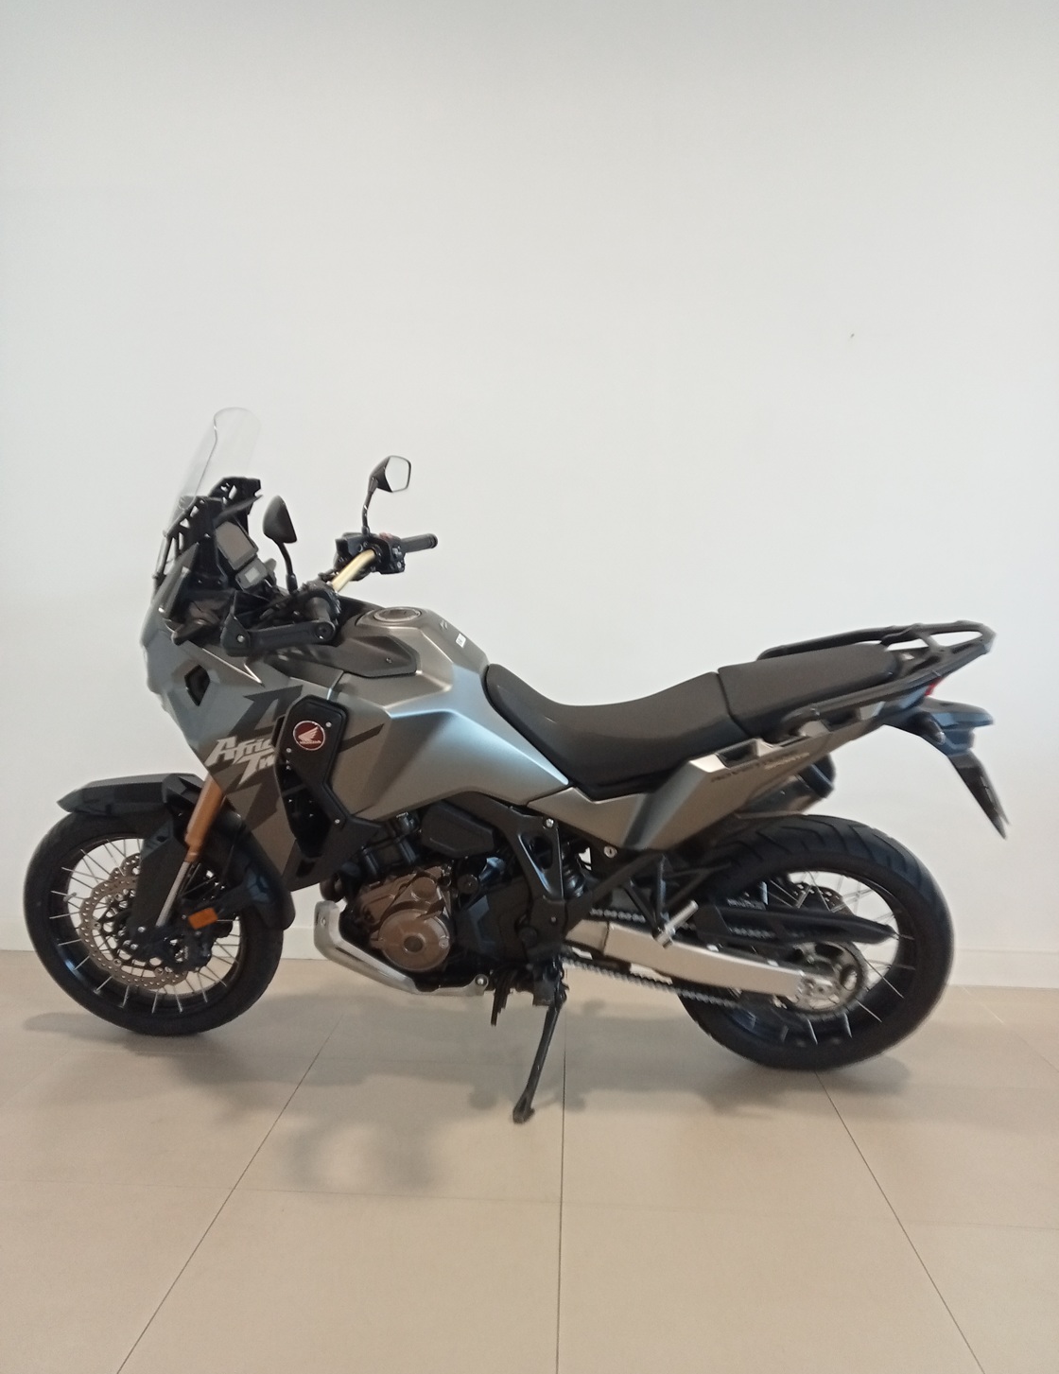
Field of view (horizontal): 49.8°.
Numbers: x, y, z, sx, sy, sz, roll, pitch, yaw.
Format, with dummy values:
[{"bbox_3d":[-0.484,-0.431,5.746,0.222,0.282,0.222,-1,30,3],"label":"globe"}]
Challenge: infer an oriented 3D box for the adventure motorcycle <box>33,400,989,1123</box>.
[{"bbox_3d":[-0.084,0.163,2.547,2.313,1.490,0.920,2,2,4],"label":"adventure motorcycle"}]

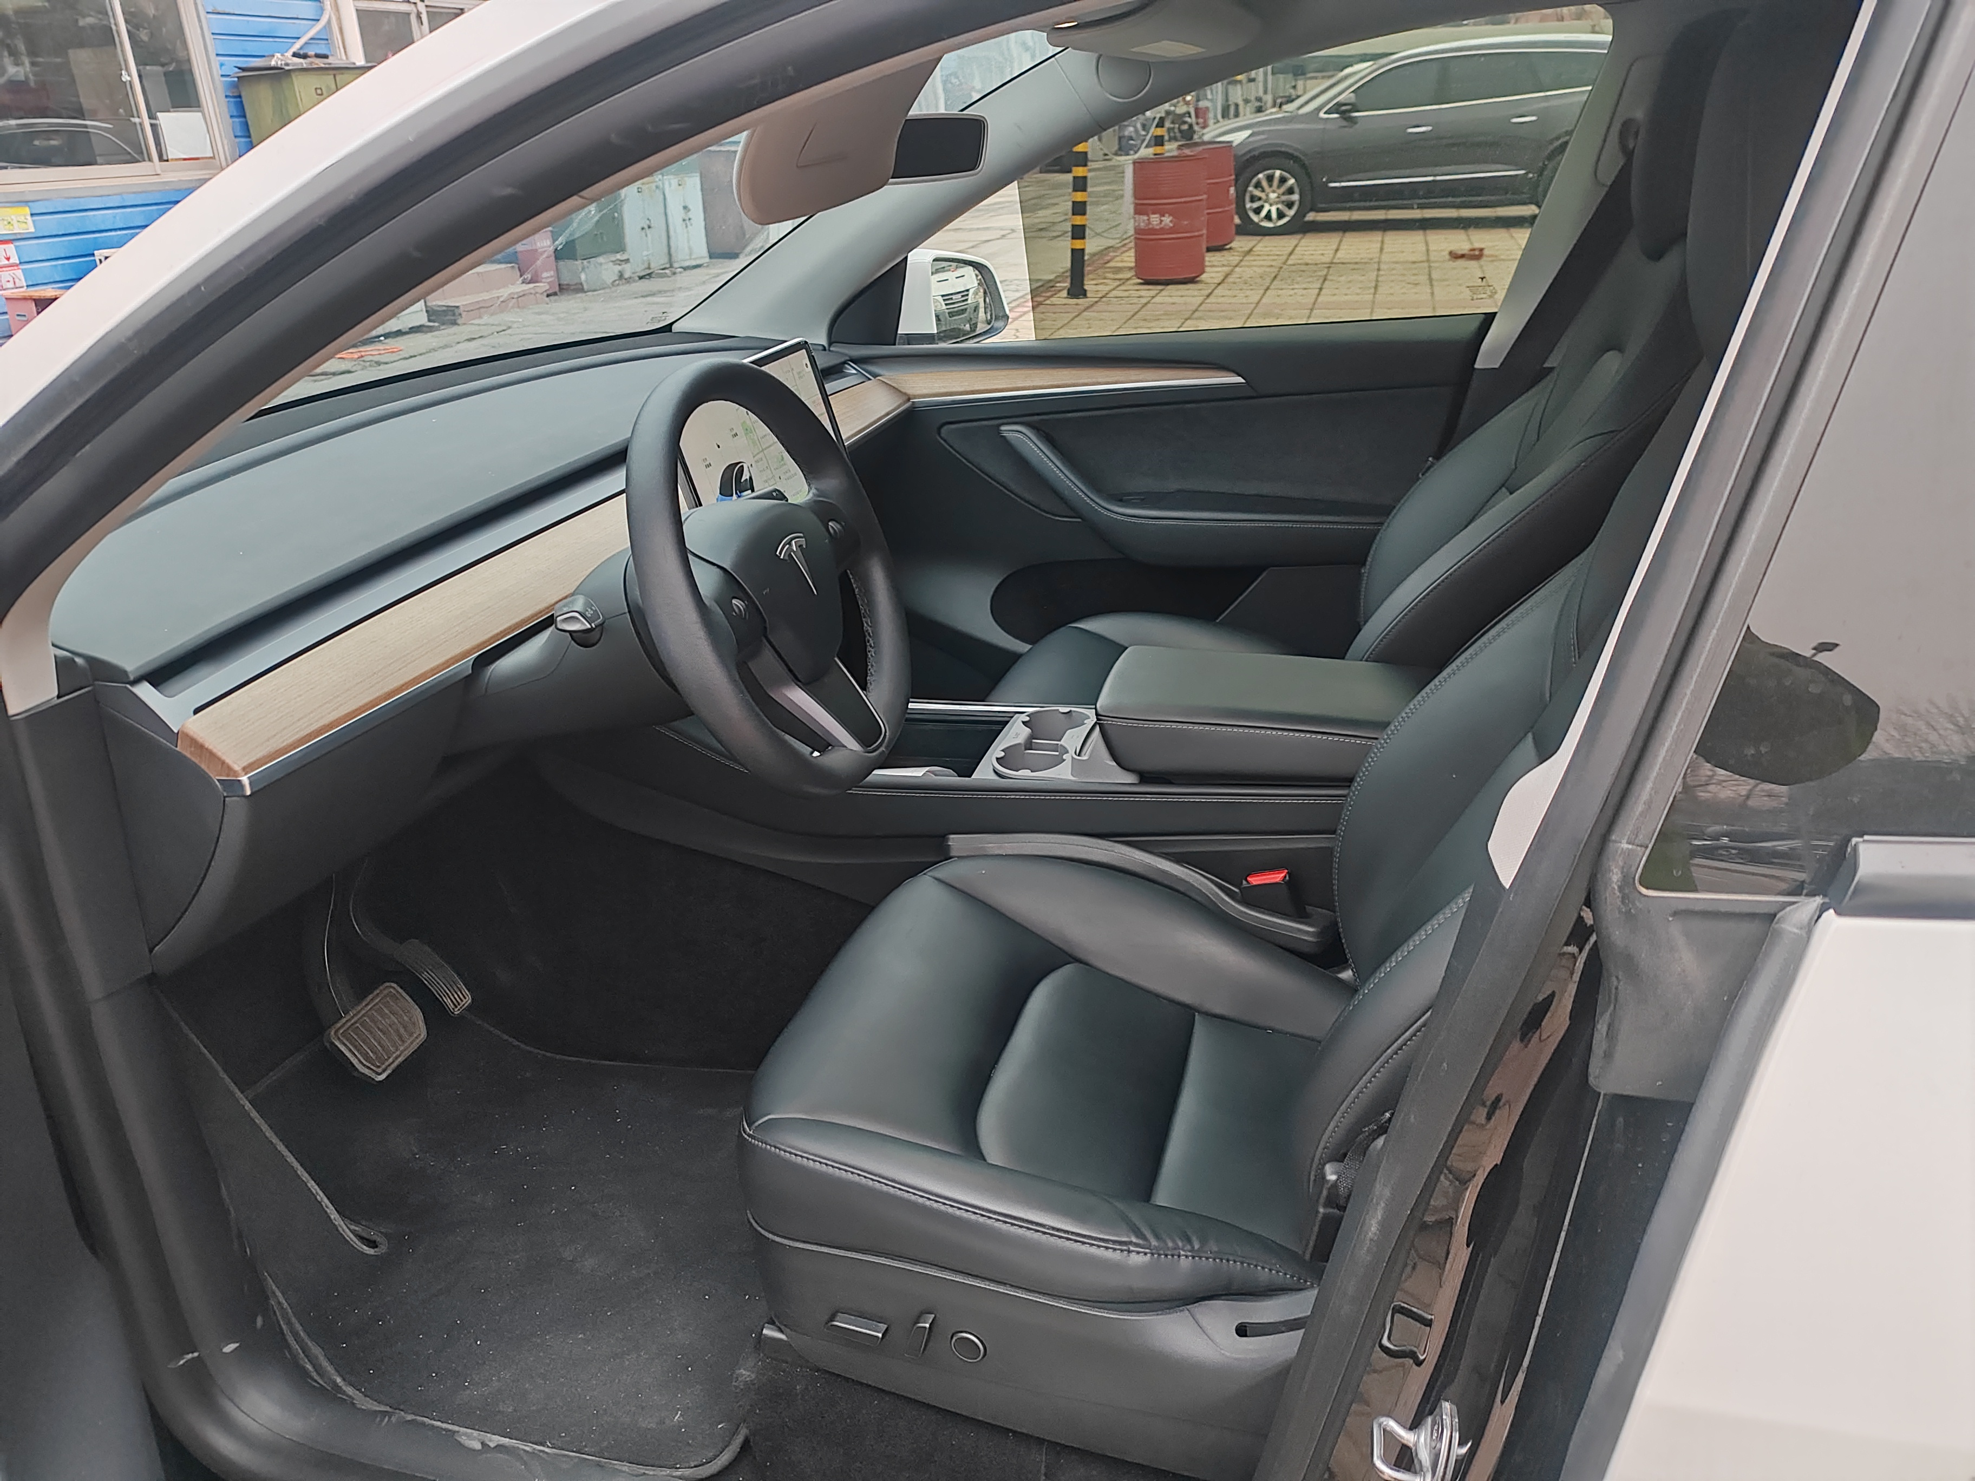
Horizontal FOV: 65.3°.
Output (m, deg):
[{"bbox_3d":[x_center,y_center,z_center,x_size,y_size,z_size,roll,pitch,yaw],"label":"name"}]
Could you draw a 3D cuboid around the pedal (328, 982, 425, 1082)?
[{"bbox_3d":[-0.655,0.316,1.659,0.023,0.073,0.100,-39,6,29],"label":"pedal"}]

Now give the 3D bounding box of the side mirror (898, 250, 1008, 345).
[{"bbox_3d":[-0.073,-0.717,2.517,0.125,0.168,0.205,13,27,30],"label":"side mirror"}]

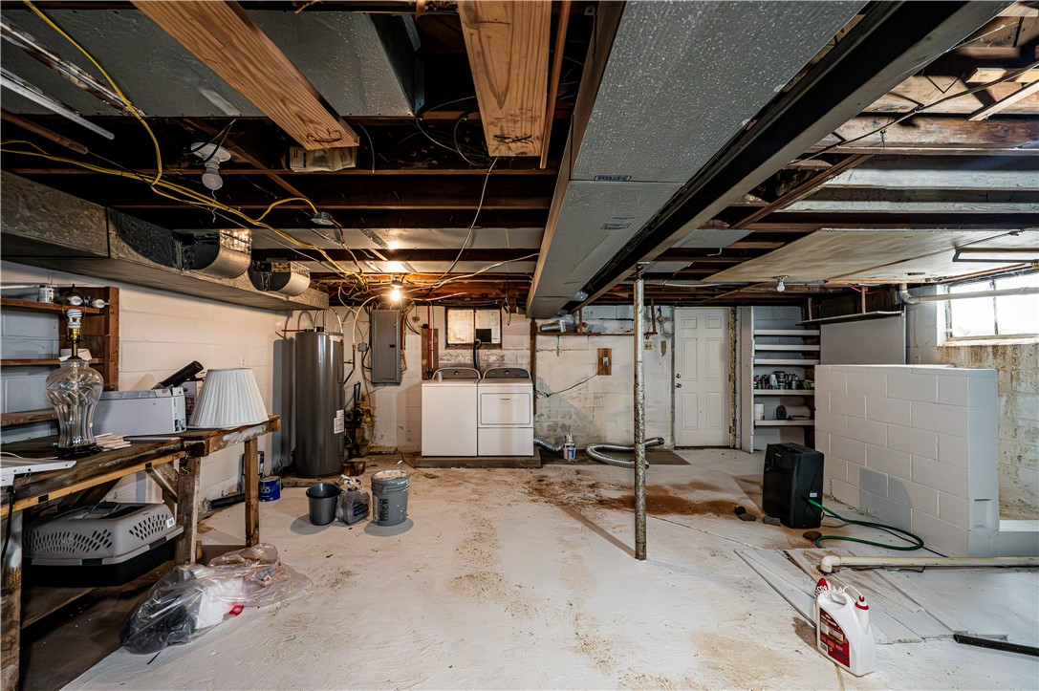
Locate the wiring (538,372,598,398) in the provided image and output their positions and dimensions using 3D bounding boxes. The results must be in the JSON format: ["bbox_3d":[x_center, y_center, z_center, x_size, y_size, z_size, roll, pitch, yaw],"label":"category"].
[{"bbox_3d":[0.676,0.545,5.580,0.860,0.360,0.100,0,-1,0],"label":"wiring"}]

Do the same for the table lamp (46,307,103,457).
[{"bbox_3d":[-2.165,0.157,1.968,0.200,0.730,0.200,0,-1,0],"label":"table lamp"}]

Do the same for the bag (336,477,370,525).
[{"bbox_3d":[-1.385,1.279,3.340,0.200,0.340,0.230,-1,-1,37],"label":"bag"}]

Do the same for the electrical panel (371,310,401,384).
[{"bbox_3d":[-1.840,0.027,5.620,0.390,1.020,0.110,0,-1,0],"label":"electrical panel"}]

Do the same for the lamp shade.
[{"bbox_3d":[-2.090,0.375,2.930,0.450,0.375,0.450,0,-1,0],"label":"lamp shade"}]

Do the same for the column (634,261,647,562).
[{"bbox_3d":[0.820,0.444,2.738,0.077,1.990,0.077,0,-1,0],"label":"column"}]

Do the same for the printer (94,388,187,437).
[{"bbox_3d":[-2.294,0.411,2.444,0.420,0.235,0.220,0,-1,-17],"label":"printer"}]

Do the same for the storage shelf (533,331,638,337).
[{"bbox_3d":[1.050,-0.151,5.553,1.600,0.045,0.260,0,-1,0],"label":"storage shelf"}]

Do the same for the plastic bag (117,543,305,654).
[{"bbox_3d":[-1.600,1.260,2.170,0.470,0.260,0.720,0,-1,28],"label":"plastic bag"}]

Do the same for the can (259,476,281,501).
[{"bbox_3d":[-2.376,1.359,3.833,0.168,0.194,0.168,0,-1,-17],"label":"can"}]

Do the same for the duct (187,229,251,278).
[{"bbox_3d":[-1.965,-0.603,2.650,0.240,0.280,0.300,0,-1,0],"label":"duct"}]

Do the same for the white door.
[{"bbox_3d":[2.640,0.455,5.820,0.800,2.000,0.060,0,-1,0],"label":"white door"}]

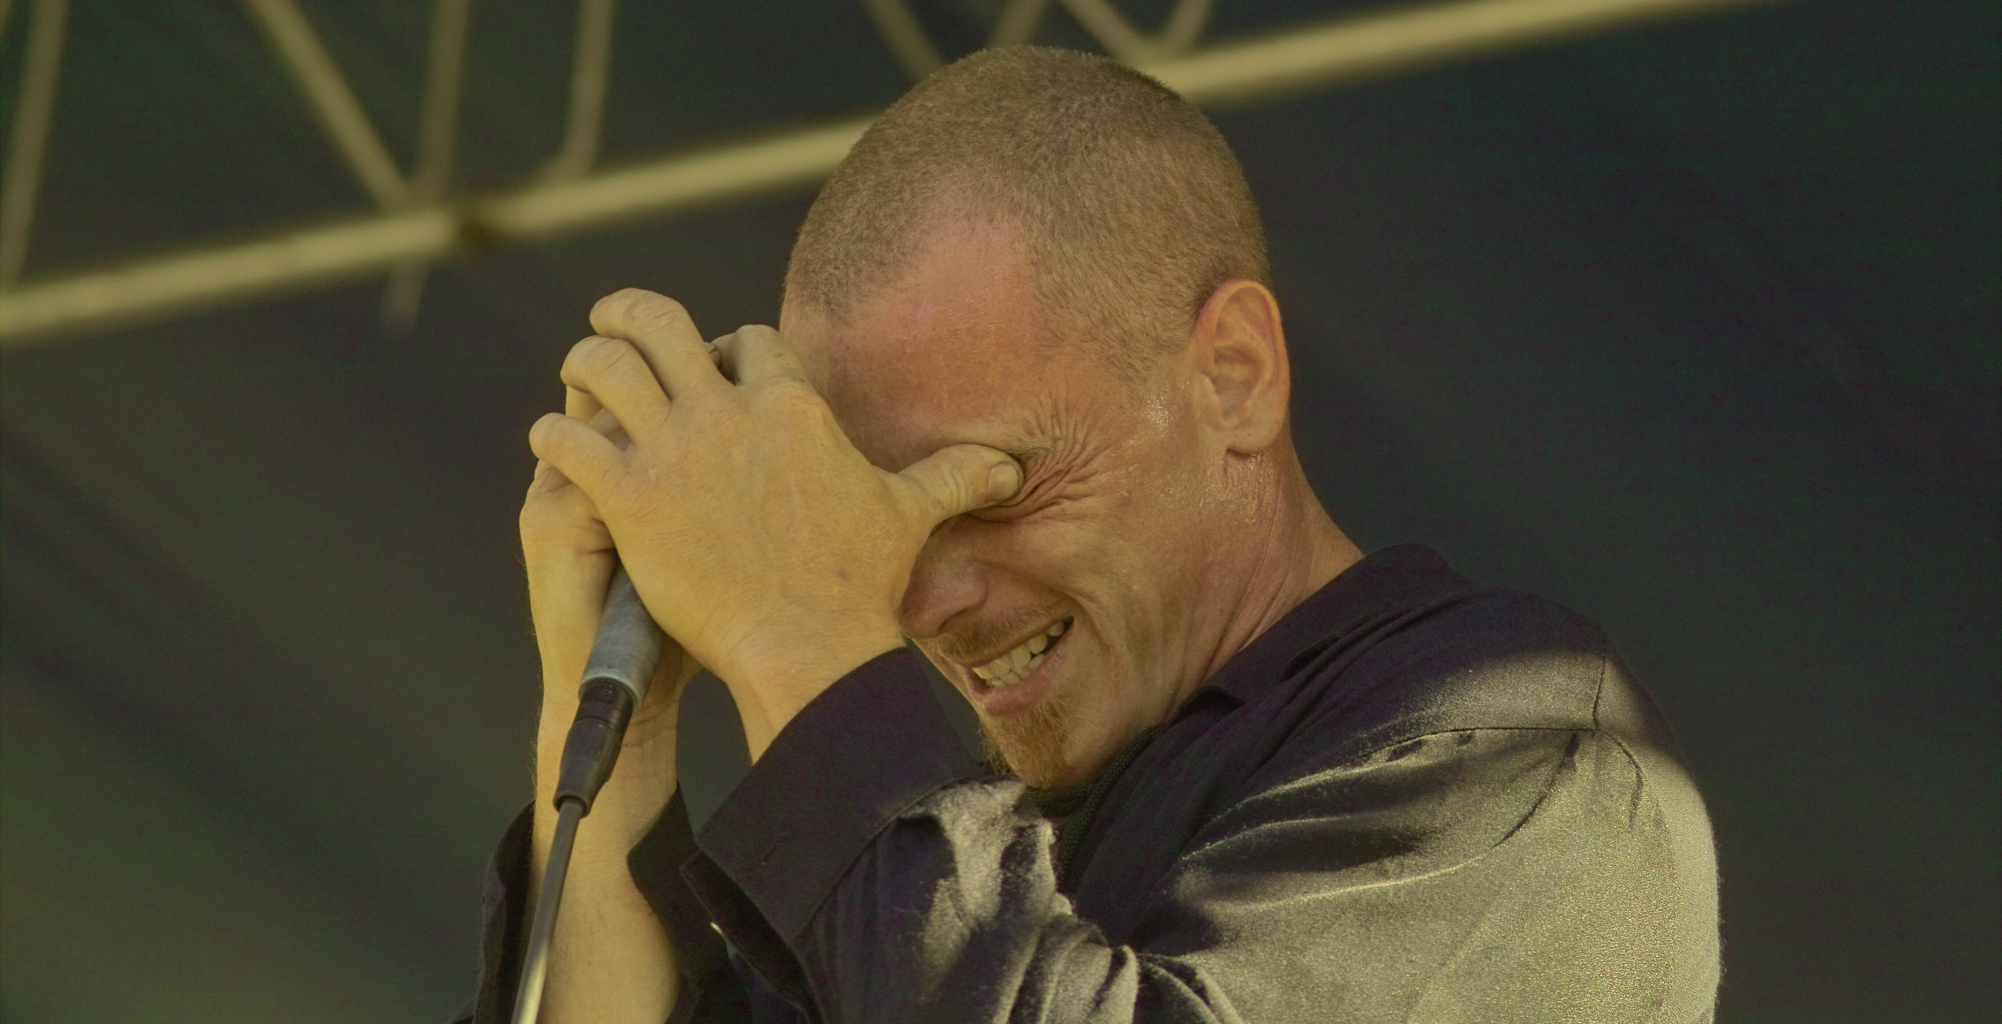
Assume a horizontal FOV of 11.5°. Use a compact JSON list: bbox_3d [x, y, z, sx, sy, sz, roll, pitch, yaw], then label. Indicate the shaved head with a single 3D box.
[{"bbox_3d":[0.016,-0.088,3.610,0.190,0.160,0.160,-33,22,-35],"label":"shaved head"}]

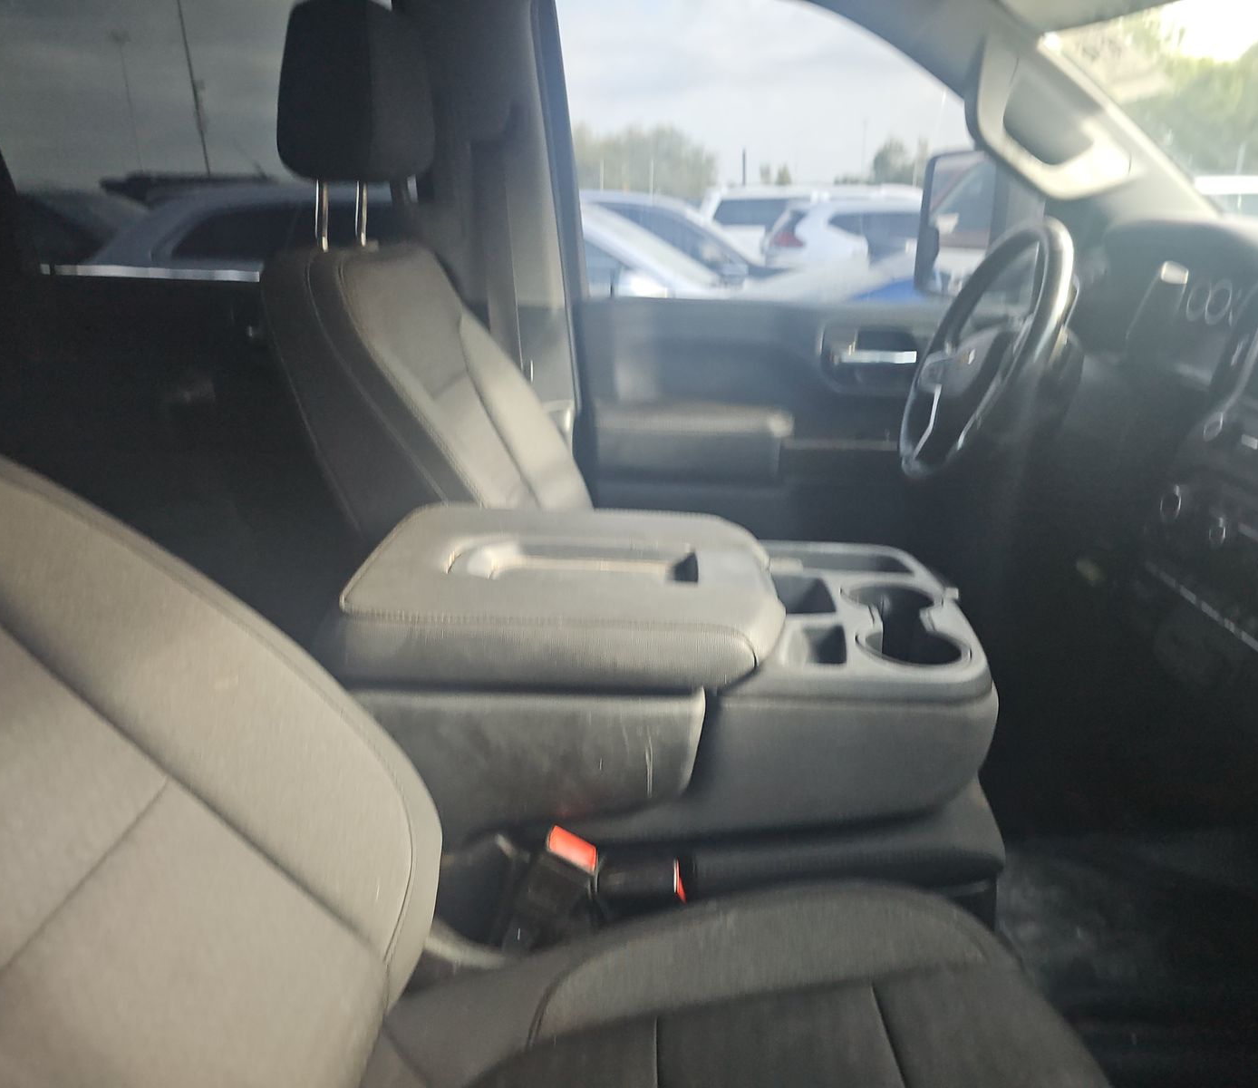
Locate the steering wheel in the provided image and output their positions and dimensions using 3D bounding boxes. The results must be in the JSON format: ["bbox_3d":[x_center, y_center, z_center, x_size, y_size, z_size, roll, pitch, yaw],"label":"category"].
[{"bbox_3d":[0.497,-0.255,1.326,0.100,0.385,0.385,23,20,-3],"label":"steering wheel"}]

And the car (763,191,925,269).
[{"bbox_3d":[4.480,-4.460,14.450,4.650,1.700,1.840,-1,20,-1],"label":"car"}]

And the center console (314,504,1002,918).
[{"bbox_3d":[0.043,0.158,1.080,0.660,0.335,0.375,0,20,1],"label":"center console"}]

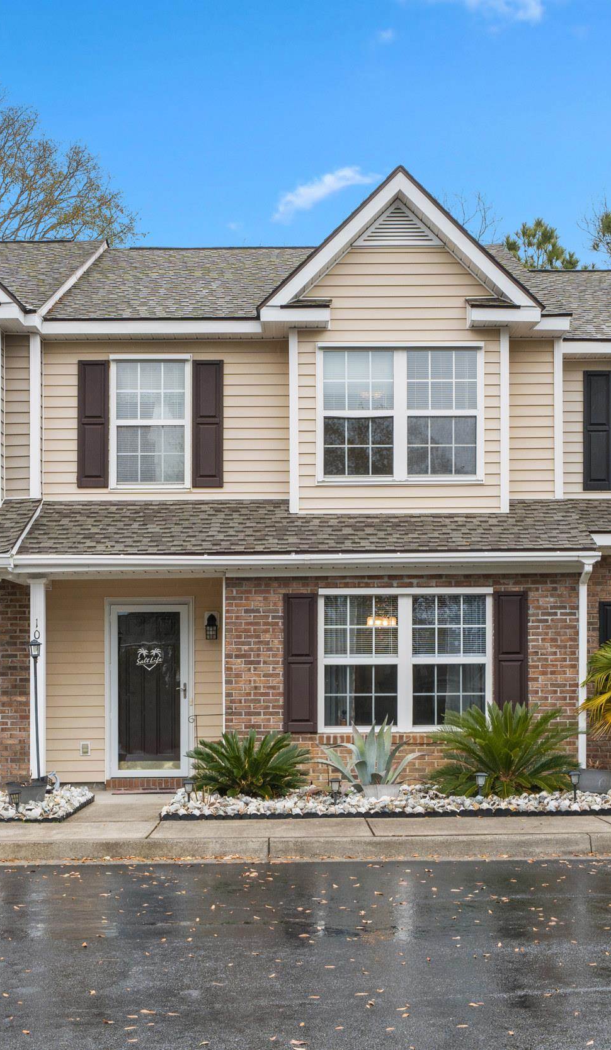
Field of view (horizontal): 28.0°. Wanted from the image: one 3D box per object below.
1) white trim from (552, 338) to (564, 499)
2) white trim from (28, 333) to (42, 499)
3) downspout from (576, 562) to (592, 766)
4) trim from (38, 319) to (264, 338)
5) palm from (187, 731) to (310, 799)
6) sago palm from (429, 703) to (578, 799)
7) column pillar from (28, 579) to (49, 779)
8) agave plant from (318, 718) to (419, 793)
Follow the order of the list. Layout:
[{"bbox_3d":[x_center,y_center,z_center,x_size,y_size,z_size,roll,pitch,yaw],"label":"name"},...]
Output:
[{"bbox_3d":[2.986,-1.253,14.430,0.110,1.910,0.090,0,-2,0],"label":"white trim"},{"bbox_3d":[-3.127,-1.262,14.180,0.135,1.910,0.110,0,-1,-2],"label":"white trim"},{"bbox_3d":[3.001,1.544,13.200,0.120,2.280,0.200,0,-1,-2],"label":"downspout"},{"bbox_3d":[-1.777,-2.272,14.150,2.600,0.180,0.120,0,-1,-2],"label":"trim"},{"bbox_3d":[-0.570,2.394,12.200,1.220,0.690,1.120,0,-2,0],"label":"palm"},{"bbox_3d":[2.054,2.339,12.700,1.500,0.980,1.350,0,-1,-2],"label":"sago palm"},{"bbox_3d":[-2.897,1.713,13.280,0.200,2.220,0.190,0,-1,-2],"label":"column pillar"},{"bbox_3d":[0.663,2.409,12.700,1.070,0.780,0.950,0,-1,-2],"label":"agave plant"}]

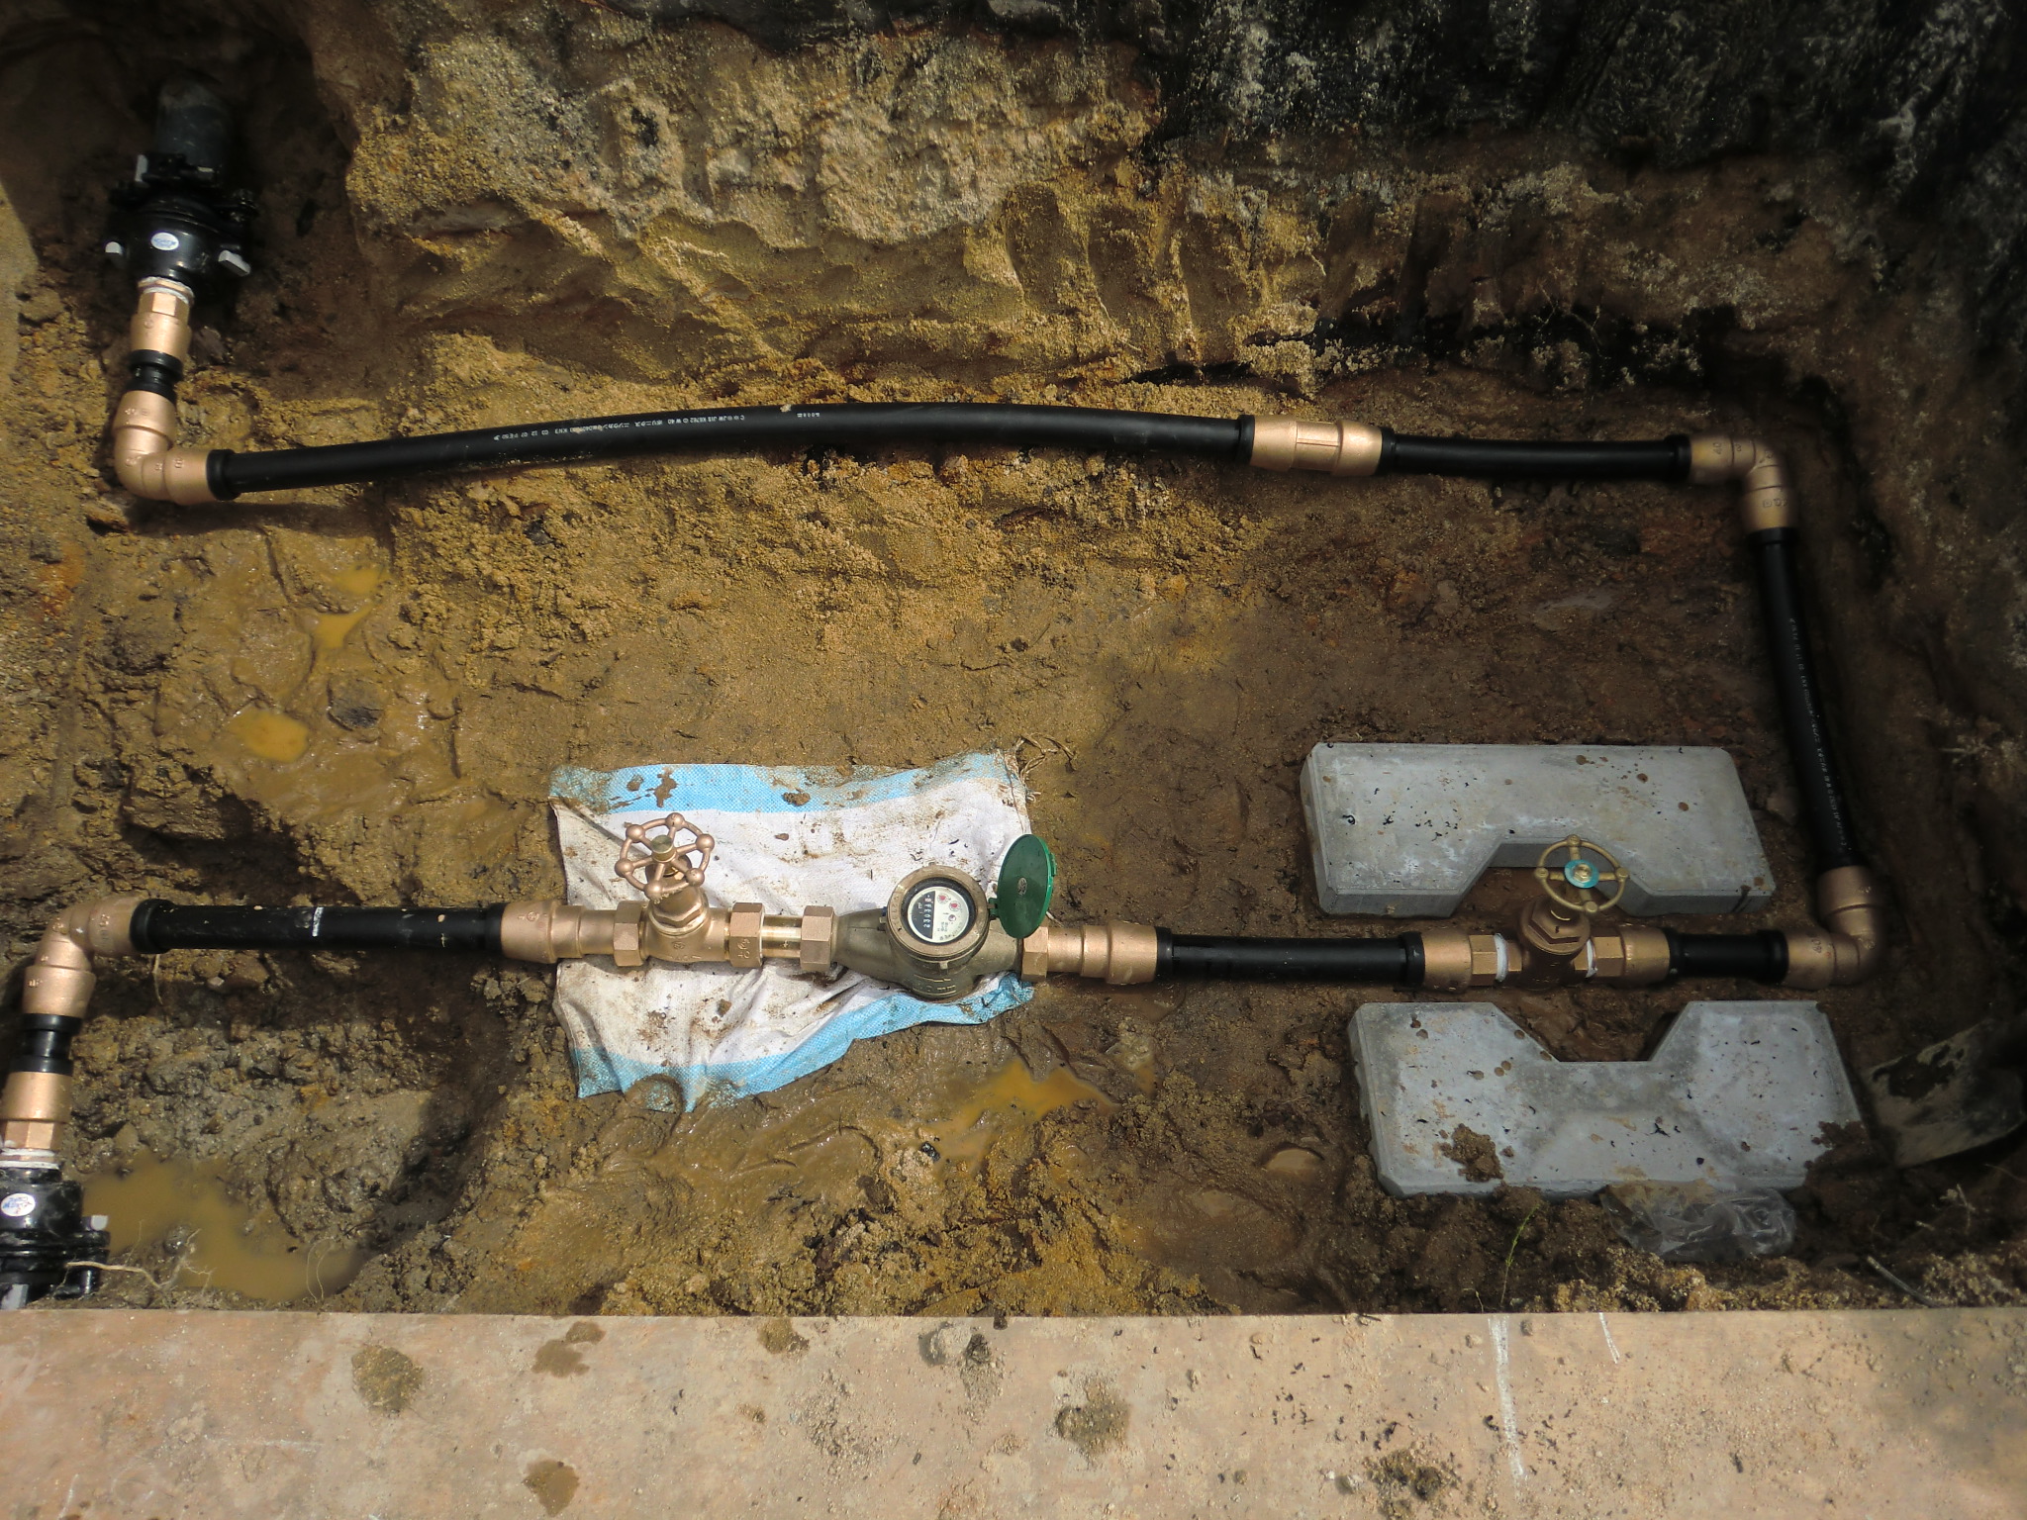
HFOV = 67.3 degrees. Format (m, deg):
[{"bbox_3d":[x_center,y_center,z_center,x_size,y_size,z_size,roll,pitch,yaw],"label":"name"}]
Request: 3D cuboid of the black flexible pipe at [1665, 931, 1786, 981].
[{"bbox_3d":[0.779,0.217,1.684,0.133,0.056,0.056,1,58,0],"label":"black flexible pipe"}]

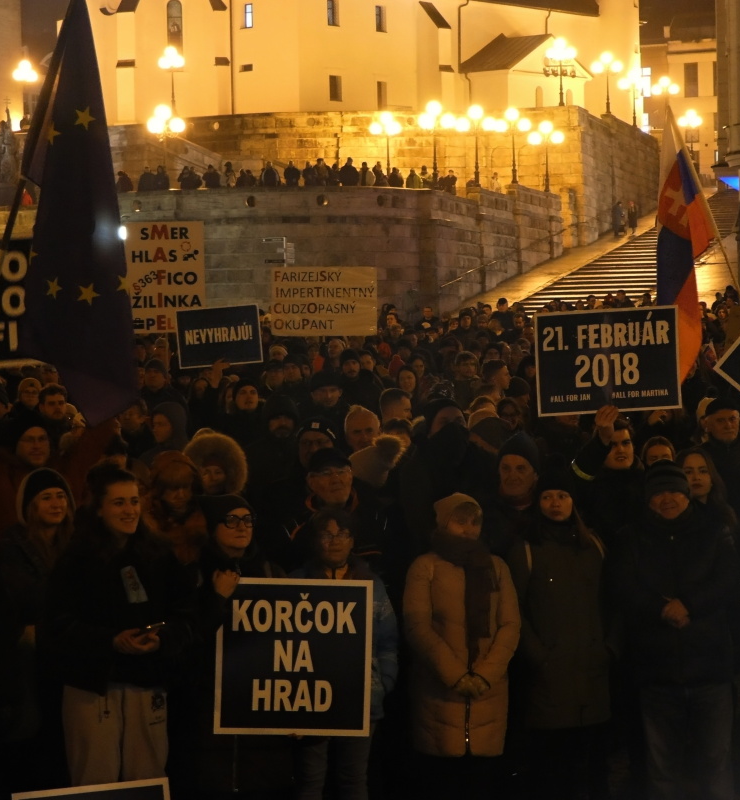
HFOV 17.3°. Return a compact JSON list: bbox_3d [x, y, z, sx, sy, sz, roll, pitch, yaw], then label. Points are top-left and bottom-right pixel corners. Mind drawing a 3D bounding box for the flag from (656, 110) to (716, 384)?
[{"bbox_3d":[2.146,-1.034,16.500,0.420,1.850,0.350,-1,3,7],"label":"flag"}]

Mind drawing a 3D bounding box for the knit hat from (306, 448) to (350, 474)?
[{"bbox_3d":[-0.177,0.259,10.400,0.190,0.125,0.250,-2,3,-21],"label":"knit hat"}]

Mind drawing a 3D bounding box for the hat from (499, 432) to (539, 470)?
[{"bbox_3d":[0.741,0.251,12.100,0.200,0.200,0.225,-1,3,5],"label":"hat"}]

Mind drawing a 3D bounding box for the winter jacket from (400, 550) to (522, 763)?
[{"bbox_3d":[0.412,1.141,10.950,0.525,0.920,0.340,-1,3,-7],"label":"winter jacket"}]

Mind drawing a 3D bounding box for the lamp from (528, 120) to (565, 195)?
[{"bbox_3d":[7.493,-10.287,103.000,1.400,2.950,0.480,-1,3,13],"label":"lamp"}]

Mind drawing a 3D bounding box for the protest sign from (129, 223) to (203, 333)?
[{"bbox_3d":[-1.781,-1.070,21.300,0.690,0.980,0.020,-1,2,0],"label":"protest sign"}]

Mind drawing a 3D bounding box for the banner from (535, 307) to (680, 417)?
[{"bbox_3d":[1.089,-0.175,11.100,0.650,0.465,0.020,-3,0,3],"label":"banner"}]

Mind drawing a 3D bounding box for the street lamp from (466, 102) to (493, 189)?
[{"bbox_3d":[3.870,-9.169,88.000,1.400,2.950,0.480,-1,3,13],"label":"street lamp"}]

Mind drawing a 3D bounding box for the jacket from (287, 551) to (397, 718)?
[{"bbox_3d":[-0.103,0.966,9.850,0.460,0.680,0.320,-1,2,-2],"label":"jacket"}]

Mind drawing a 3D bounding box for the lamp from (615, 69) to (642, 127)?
[{"bbox_3d":[13.806,-15.737,127.000,1.400,2.950,0.480,-1,3,13],"label":"lamp"}]

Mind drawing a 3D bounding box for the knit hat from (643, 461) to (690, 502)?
[{"bbox_3d":[1.239,0.336,10.150,0.205,0.180,0.235,-1,12,6],"label":"knit hat"}]

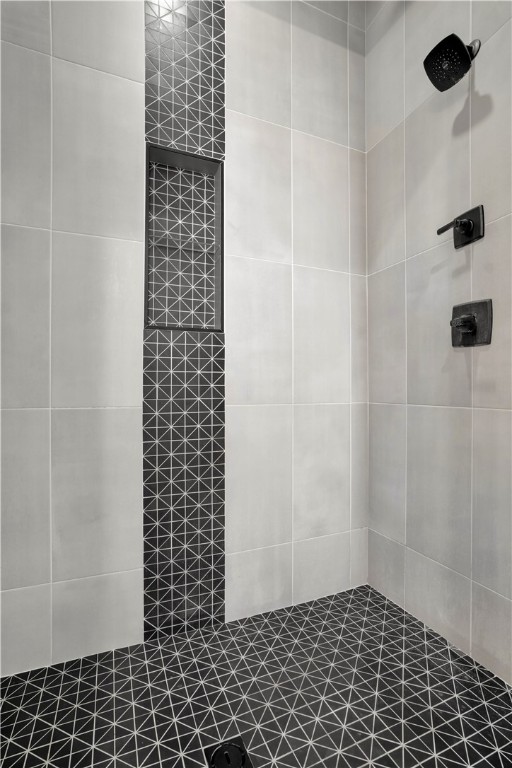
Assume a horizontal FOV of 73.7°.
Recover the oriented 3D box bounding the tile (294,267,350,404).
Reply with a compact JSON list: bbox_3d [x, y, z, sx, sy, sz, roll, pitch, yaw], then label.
[{"bbox_3d":[0.302,-0.217,1.572,0.305,0.605,0.010,0,0,-21],"label":"tile"}]

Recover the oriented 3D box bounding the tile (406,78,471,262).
[{"bbox_3d":[0.705,-0.834,1.336,0.012,0.610,0.303,0,0,-22],"label":"tile"}]

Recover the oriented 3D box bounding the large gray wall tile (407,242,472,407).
[{"bbox_3d":[0.696,-0.219,1.322,0.010,0.605,0.300,0,0,-23],"label":"large gray wall tile"}]

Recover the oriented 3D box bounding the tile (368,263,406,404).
[{"bbox_3d":[0.606,-0.220,1.580,0.012,0.610,0.236,0,0,-22],"label":"tile"}]

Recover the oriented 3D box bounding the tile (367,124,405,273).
[{"bbox_3d":[0.593,-0.826,1.562,0.010,0.605,0.223,0,0,-23],"label":"tile"}]

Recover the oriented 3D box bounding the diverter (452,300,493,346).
[{"bbox_3d":[0.717,-0.204,1.168,0.075,0.145,0.140,0,0,-23],"label":"diverter"}]

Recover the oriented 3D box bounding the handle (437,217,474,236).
[{"bbox_3d":[0.702,-0.550,1.215,0.058,0.043,0.095,0,0,-22],"label":"handle"}]

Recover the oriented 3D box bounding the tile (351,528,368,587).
[{"bbox_3d":[0.501,0.846,1.661,0.104,0.271,0.012,0,0,-22],"label":"tile"}]

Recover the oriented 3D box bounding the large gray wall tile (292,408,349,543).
[{"bbox_3d":[0.302,0.391,1.569,0.305,0.605,0.010,0,0,-21],"label":"large gray wall tile"}]

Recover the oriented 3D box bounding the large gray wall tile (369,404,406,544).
[{"bbox_3d":[0.594,0.390,1.556,0.010,0.605,0.223,0,0,-23],"label":"large gray wall tile"}]

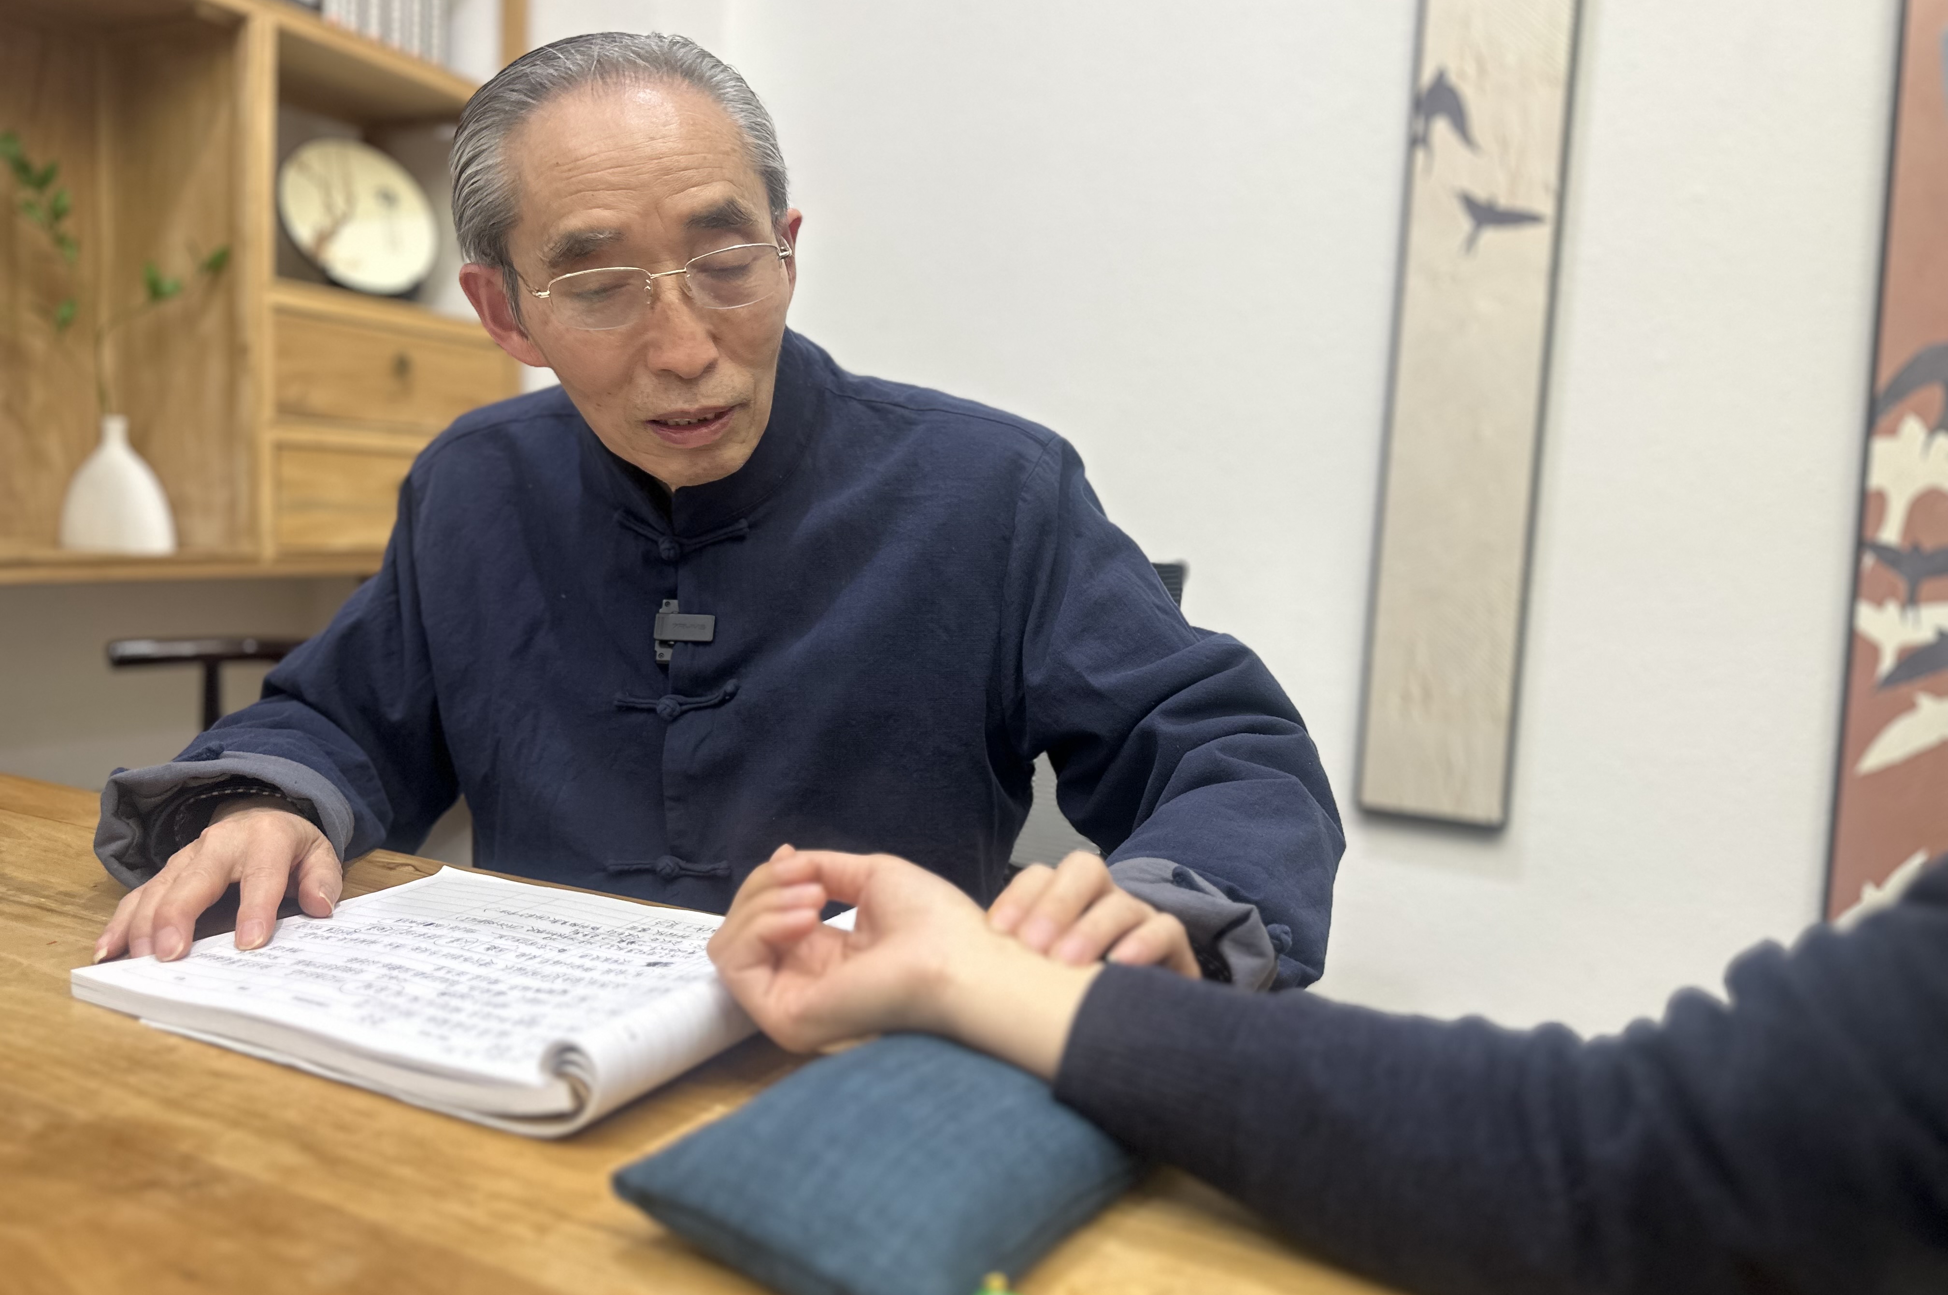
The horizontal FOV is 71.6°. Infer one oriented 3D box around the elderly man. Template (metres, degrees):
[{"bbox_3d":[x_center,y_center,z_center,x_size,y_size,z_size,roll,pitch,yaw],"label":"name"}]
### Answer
[{"bbox_3d":[-0.127,0.282,0.913,0.680,1.260,0.660,4,6,12],"label":"elderly man"}]

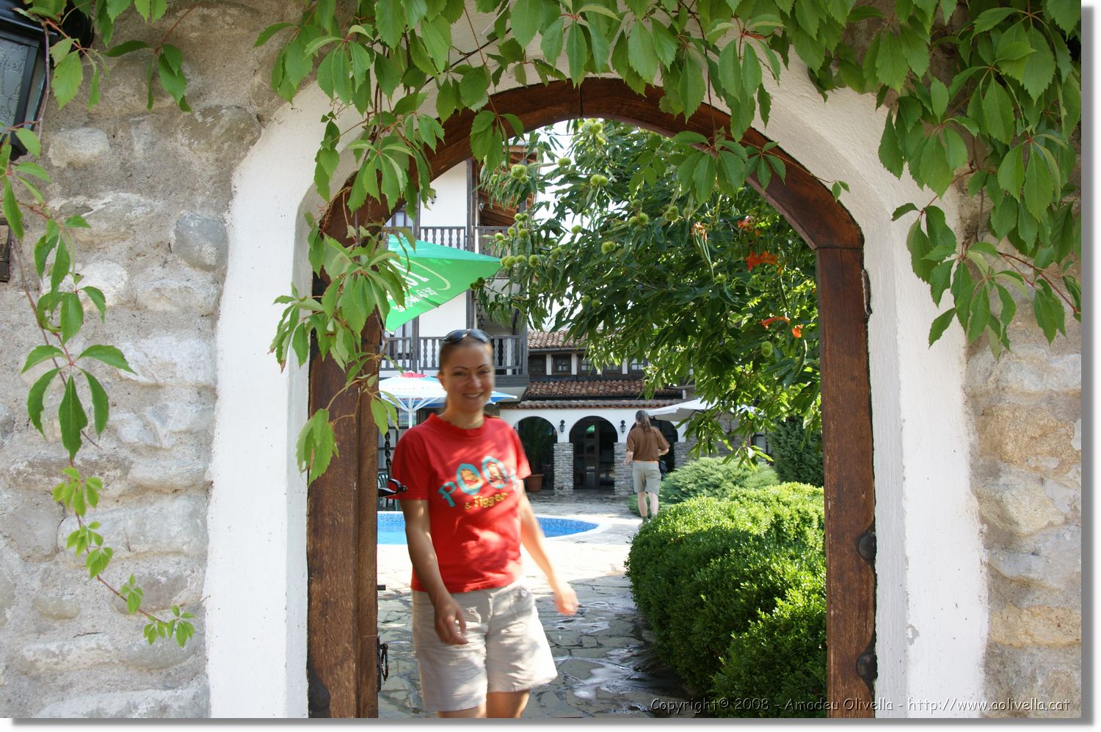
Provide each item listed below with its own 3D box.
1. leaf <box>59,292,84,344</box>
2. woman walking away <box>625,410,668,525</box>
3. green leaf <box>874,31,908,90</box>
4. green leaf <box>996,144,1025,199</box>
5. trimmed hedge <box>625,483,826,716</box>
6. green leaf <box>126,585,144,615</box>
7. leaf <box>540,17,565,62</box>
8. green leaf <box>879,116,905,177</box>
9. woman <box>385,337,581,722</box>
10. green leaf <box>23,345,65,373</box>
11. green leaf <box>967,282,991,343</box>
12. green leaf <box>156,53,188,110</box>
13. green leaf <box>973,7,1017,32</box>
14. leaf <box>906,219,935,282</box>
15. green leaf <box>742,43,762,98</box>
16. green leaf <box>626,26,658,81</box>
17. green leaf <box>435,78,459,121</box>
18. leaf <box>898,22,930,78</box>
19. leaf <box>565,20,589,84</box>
[{"bbox_3d":[-0.967,-0.098,1.670,0.048,0.107,0.024,9,-11,-6],"label":"leaf"},{"bbox_3d":[1.359,1.457,11.700,0.600,1.670,0.420,0,-5,-7],"label":"woman walking away"},{"bbox_3d":[0.693,-0.622,1.680,0.063,0.128,0.024,-10,-11,0],"label":"green leaf"},{"bbox_3d":[0.908,-0.384,1.630,0.058,0.116,0.024,2,-12,17],"label":"green leaf"},{"bbox_3d":[1.400,1.348,5.115,1.600,0.880,3.800,0,-4,0],"label":"trimmed hedge"},{"bbox_3d":[-0.814,0.459,1.618,0.035,0.057,0.025,0,-5,0],"label":"green leaf"},{"bbox_3d":[0.004,-0.644,1.637,0.048,0.101,0.030,0,-5,0],"label":"leaf"},{"bbox_3d":[0.694,-0.448,1.680,0.049,0.141,0.024,-9,-12,11],"label":"green leaf"},{"bbox_3d":[-0.200,0.710,2.390,0.550,1.650,0.450,1,-5,-12],"label":"woman"},{"bbox_3d":[-1.016,-0.014,1.656,0.085,0.059,0.040,0,-5,-6],"label":"green leaf"},{"bbox_3d":[0.861,-0.107,1.660,0.041,0.126,0.024,11,-11,6],"label":"green leaf"},{"bbox_3d":[-0.769,-0.586,1.682,0.065,0.123,0.035,0,-5,0],"label":"green leaf"},{"bbox_3d":[0.883,-0.689,1.641,0.086,0.051,0.045,0,-5,0],"label":"green leaf"},{"bbox_3d":[0.748,-0.233,1.670,0.050,0.131,0.024,-14,-12,16],"label":"leaf"},{"bbox_3d":[0.409,-0.601,1.680,0.043,0.123,0.024,-2,-11,-9],"label":"green leaf"},{"bbox_3d":[0.185,-0.637,1.680,0.058,0.127,0.024,-12,-11,0],"label":"green leaf"},{"bbox_3d":[-0.211,-0.541,1.679,0.049,0.086,0.030,0,-5,0],"label":"green leaf"},{"bbox_3d":[0.740,-0.643,1.680,0.058,0.121,0.024,-16,-11,-8],"label":"leaf"},{"bbox_3d":[0.053,-0.619,1.635,0.046,0.130,0.030,0,-5,0],"label":"leaf"}]

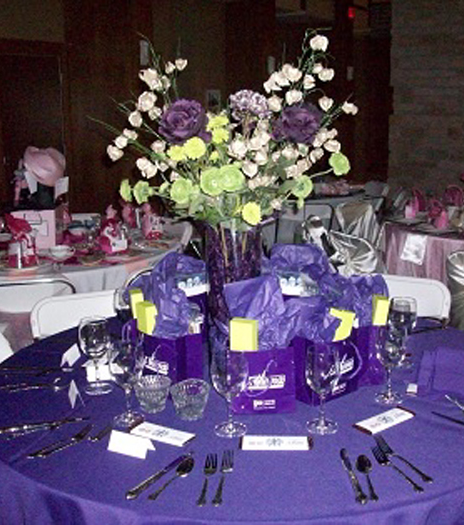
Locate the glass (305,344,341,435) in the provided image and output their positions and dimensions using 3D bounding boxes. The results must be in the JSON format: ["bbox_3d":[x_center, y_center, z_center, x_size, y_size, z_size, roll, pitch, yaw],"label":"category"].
[{"bbox_3d":[0.202,0.279,1.525,0.081,0.194,0.081,-1,11,0],"label":"glass"}]

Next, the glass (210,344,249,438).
[{"bbox_3d":[-0.006,0.281,1.518,0.083,0.200,0.083,-1,11,0],"label":"glass"}]

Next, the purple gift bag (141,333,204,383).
[{"bbox_3d":[-0.163,0.251,1.796,0.085,0.158,0.140,-11,15,-41],"label":"purple gift bag"}]

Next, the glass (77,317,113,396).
[{"bbox_3d":[-0.357,0.247,1.818,0.090,0.186,0.090,-1,12,0],"label":"glass"}]

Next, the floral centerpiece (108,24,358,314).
[{"bbox_3d":[0.011,-0.141,1.842,0.660,0.905,0.550,-1,11,0],"label":"floral centerpiece"}]

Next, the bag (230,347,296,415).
[{"bbox_3d":[0.076,0.276,1.681,0.148,0.165,0.074,-1,12,0],"label":"bag"}]

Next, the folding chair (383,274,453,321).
[{"bbox_3d":[0.623,0.478,2.894,0.450,0.780,0.470,6,13,30],"label":"folding chair"}]

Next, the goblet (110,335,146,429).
[{"bbox_3d":[-0.242,0.274,1.578,0.081,0.200,0.081,-1,11,0],"label":"goblet"}]

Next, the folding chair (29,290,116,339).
[{"bbox_3d":[-0.487,0.534,2.740,0.450,0.780,0.470,-8,13,-29],"label":"folding chair"}]

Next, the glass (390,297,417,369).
[{"bbox_3d":[0.483,0.194,1.943,0.076,0.192,0.076,-1,11,0],"label":"glass"}]

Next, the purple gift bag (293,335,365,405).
[{"bbox_3d":[0.238,0.257,1.756,0.152,0.165,0.074,-11,15,-41],"label":"purple gift bag"}]

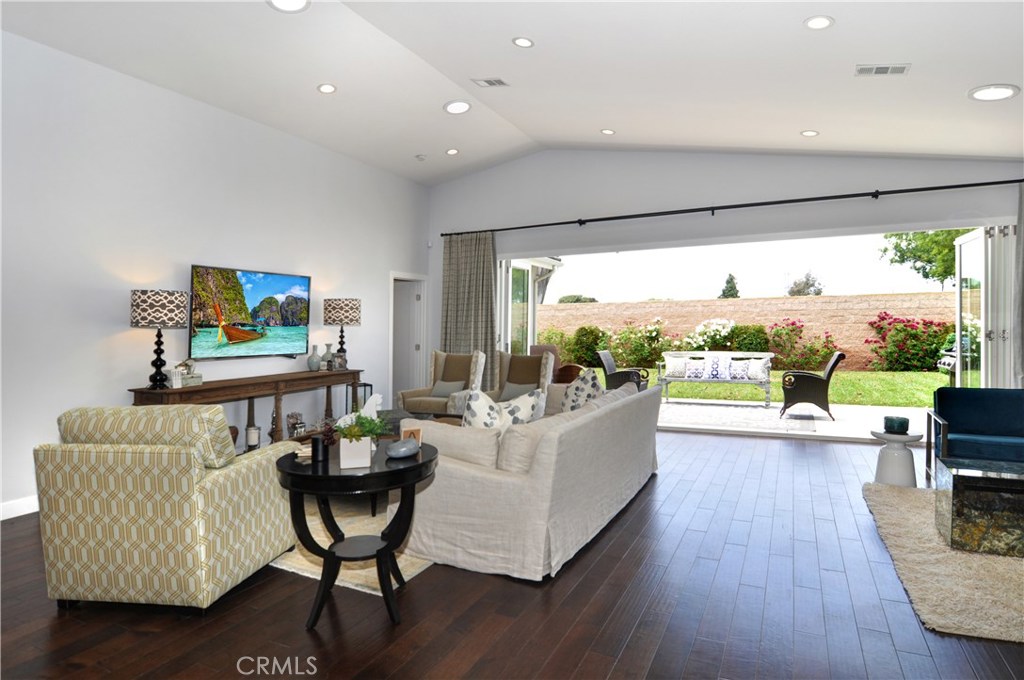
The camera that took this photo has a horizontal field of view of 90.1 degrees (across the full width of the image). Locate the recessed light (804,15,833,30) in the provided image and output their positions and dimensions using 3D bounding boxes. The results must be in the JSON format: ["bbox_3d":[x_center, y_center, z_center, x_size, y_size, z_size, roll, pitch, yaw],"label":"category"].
[{"bbox_3d":[2.105,-2.173,3.500,0.190,0.030,0.190,10,6,28],"label":"recessed light"}]

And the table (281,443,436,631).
[{"bbox_3d":[-0.737,0.919,2.443,0.740,0.735,0.740,0,1,0],"label":"table"}]

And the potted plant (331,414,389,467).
[{"bbox_3d":[-0.674,0.440,2.274,0.225,0.220,0.180,-1,2,-9],"label":"potted plant"}]

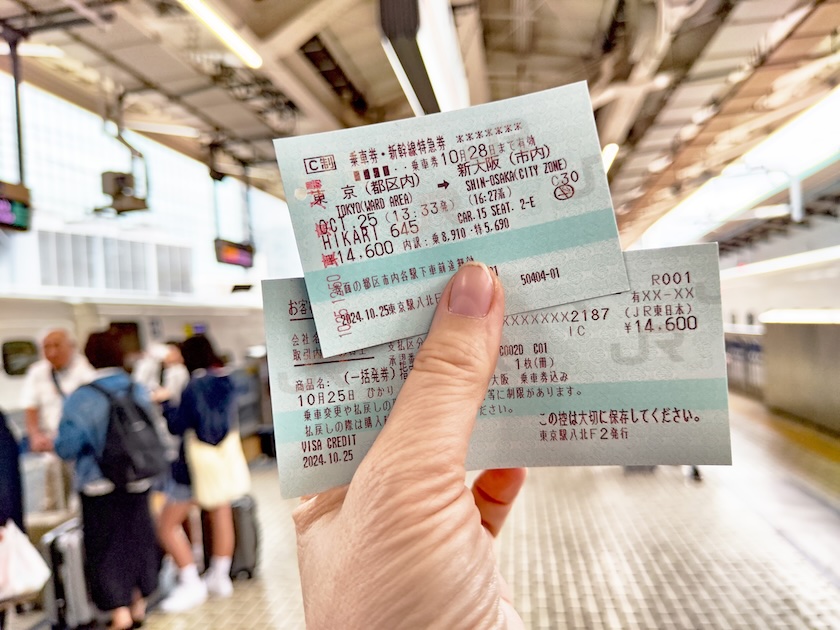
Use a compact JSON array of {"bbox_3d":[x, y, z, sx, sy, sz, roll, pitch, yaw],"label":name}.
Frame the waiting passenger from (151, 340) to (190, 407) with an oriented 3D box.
[{"bbox_3d":[-2.032,0.987,4.800,0.340,1.550,0.430,-3,-1,-28],"label":"waiting passenger"}]

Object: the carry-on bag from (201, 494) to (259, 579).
[{"bbox_3d":[-1.262,1.443,3.880,0.345,0.515,0.230,-4,-1,39],"label":"carry-on bag"}]

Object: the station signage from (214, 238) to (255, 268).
[{"bbox_3d":[-3.140,-1.034,9.833,0.120,0.350,1.160,-4,-1,9],"label":"station signage"}]

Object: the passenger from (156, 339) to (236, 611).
[{"bbox_3d":[-1.330,0.913,3.530,0.400,1.570,0.430,-4,-1,26],"label":"passenger"}]

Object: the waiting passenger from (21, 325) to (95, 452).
[{"bbox_3d":[-2.315,0.929,3.750,0.490,1.670,0.340,-3,-1,-13],"label":"waiting passenger"}]

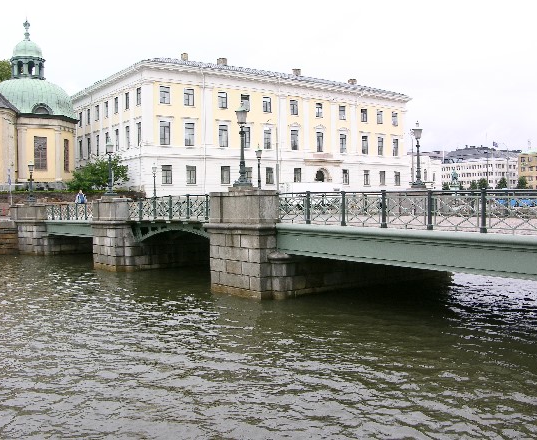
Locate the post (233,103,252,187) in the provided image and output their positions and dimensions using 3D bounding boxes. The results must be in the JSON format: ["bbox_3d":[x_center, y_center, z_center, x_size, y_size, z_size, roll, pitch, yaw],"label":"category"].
[{"bbox_3d":[-0.922,-2.692,21.300,0.500,3.000,0.500,-2,2,-35],"label":"post"}]

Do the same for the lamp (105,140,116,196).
[{"bbox_3d":[-8.345,-2.794,31.400,0.500,3.000,0.500,-2,2,-35],"label":"lamp"}]

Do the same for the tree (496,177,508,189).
[{"bbox_3d":[67.748,-8.521,172.101,3.300,7.600,3.300,-2,2,-35],"label":"tree"}]

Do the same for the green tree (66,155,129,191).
[{"bbox_3d":[-19.547,-4.707,68.074,6.300,5.600,5.600,-2,2,-35],"label":"green tree"}]

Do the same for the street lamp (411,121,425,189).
[{"bbox_3d":[6.673,-2.914,26.400,0.500,3.000,0.500,-2,2,-35],"label":"street lamp"}]

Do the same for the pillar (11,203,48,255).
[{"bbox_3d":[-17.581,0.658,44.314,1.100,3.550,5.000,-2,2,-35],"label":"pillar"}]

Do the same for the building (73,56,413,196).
[{"bbox_3d":[-2.824,-10.269,88.968,45.400,18.300,24.100,-2,2,-35],"label":"building"}]

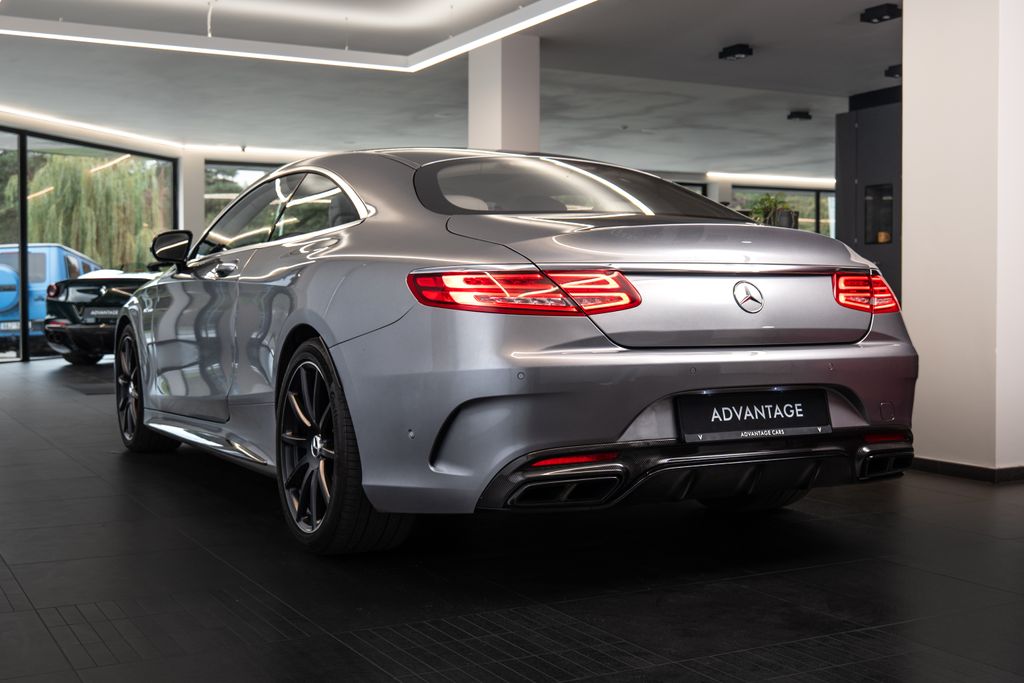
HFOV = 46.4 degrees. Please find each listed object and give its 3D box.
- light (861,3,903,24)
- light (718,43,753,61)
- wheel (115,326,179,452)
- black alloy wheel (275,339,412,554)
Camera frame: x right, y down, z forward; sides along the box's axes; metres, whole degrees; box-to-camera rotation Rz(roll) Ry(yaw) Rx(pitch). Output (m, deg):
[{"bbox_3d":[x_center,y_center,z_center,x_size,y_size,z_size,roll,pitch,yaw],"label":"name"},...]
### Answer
[{"bbox_3d":[3.075,-2.720,9.939,0.168,0.095,0.295,-1,2,-29],"label":"light"},{"bbox_3d":[2.150,-2.773,11.471,0.168,0.095,0.295,-1,2,-29],"label":"light"},{"bbox_3d":[-1.966,0.251,6.503,0.260,0.710,0.710,-1,2,-28],"label":"wheel"},{"bbox_3d":[-0.544,0.339,3.912,0.285,0.705,0.705,-1,2,-28],"label":"black alloy wheel"}]

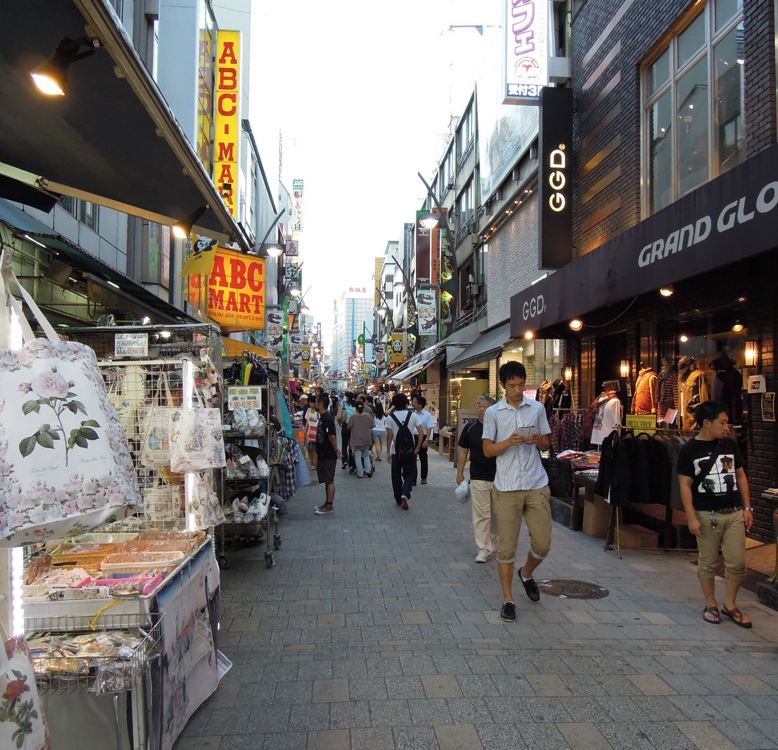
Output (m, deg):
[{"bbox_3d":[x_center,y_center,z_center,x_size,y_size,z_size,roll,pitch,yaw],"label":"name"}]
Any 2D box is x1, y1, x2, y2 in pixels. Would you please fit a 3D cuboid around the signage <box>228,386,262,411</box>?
[{"bbox_3d":[-1.331,0.220,6.420,0.305,0.214,0.010,0,-2,-3],"label":"signage"}]

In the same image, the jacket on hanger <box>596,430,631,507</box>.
[{"bbox_3d":[2.461,1.025,7.600,0.200,0.820,0.470,1,-2,-13],"label":"jacket on hanger"}]

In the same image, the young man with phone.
[{"bbox_3d":[0.989,0.858,5.380,0.550,1.870,0.550,0,-2,7],"label":"young man with phone"}]

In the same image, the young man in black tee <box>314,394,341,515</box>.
[{"bbox_3d":[-0.878,1.117,9.900,0.380,1.670,0.500,1,-2,-15],"label":"young man in black tee"}]

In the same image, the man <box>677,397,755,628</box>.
[{"bbox_3d":[2.553,1.052,5.420,0.580,1.670,0.360,0,-2,19],"label":"man"}]

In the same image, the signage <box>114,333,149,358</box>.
[{"bbox_3d":[-2.356,-0.270,6.350,0.303,0.211,0.010,0,-2,3],"label":"signage"}]

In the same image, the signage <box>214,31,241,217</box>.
[{"bbox_3d":[-3.530,-5.295,15.200,0.520,4.500,0.300,0,-2,-3],"label":"signage"}]

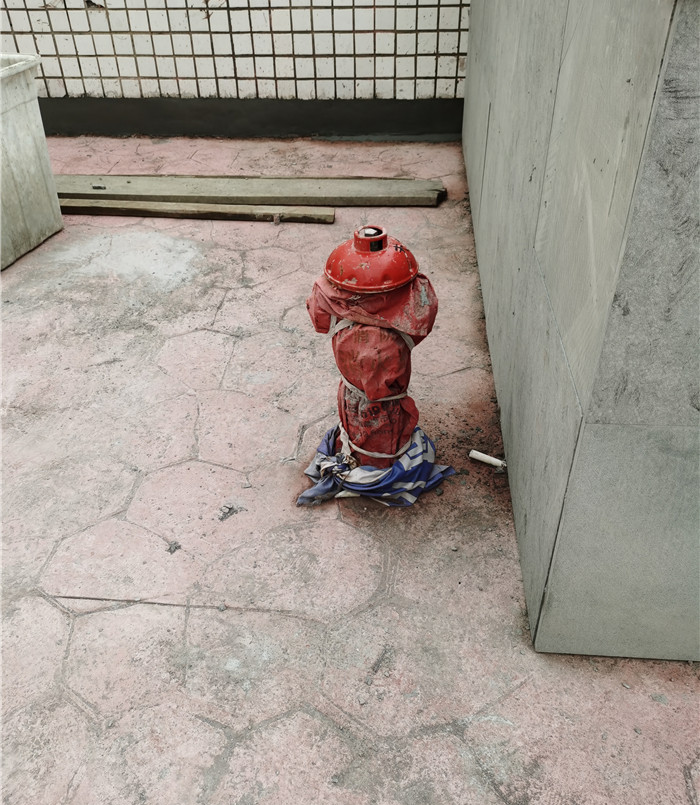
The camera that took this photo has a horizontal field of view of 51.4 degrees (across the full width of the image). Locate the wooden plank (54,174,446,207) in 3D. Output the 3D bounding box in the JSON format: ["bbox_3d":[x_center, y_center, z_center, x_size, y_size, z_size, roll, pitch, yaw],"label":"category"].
[{"bbox_3d":[-0.626,-1.015,3.491,2.150,0.050,0.225,3,37,6],"label":"wooden plank"}]

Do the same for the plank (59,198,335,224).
[{"bbox_3d":[-0.835,-0.875,3.317,1.550,0.040,0.095,4,37,7],"label":"plank"}]

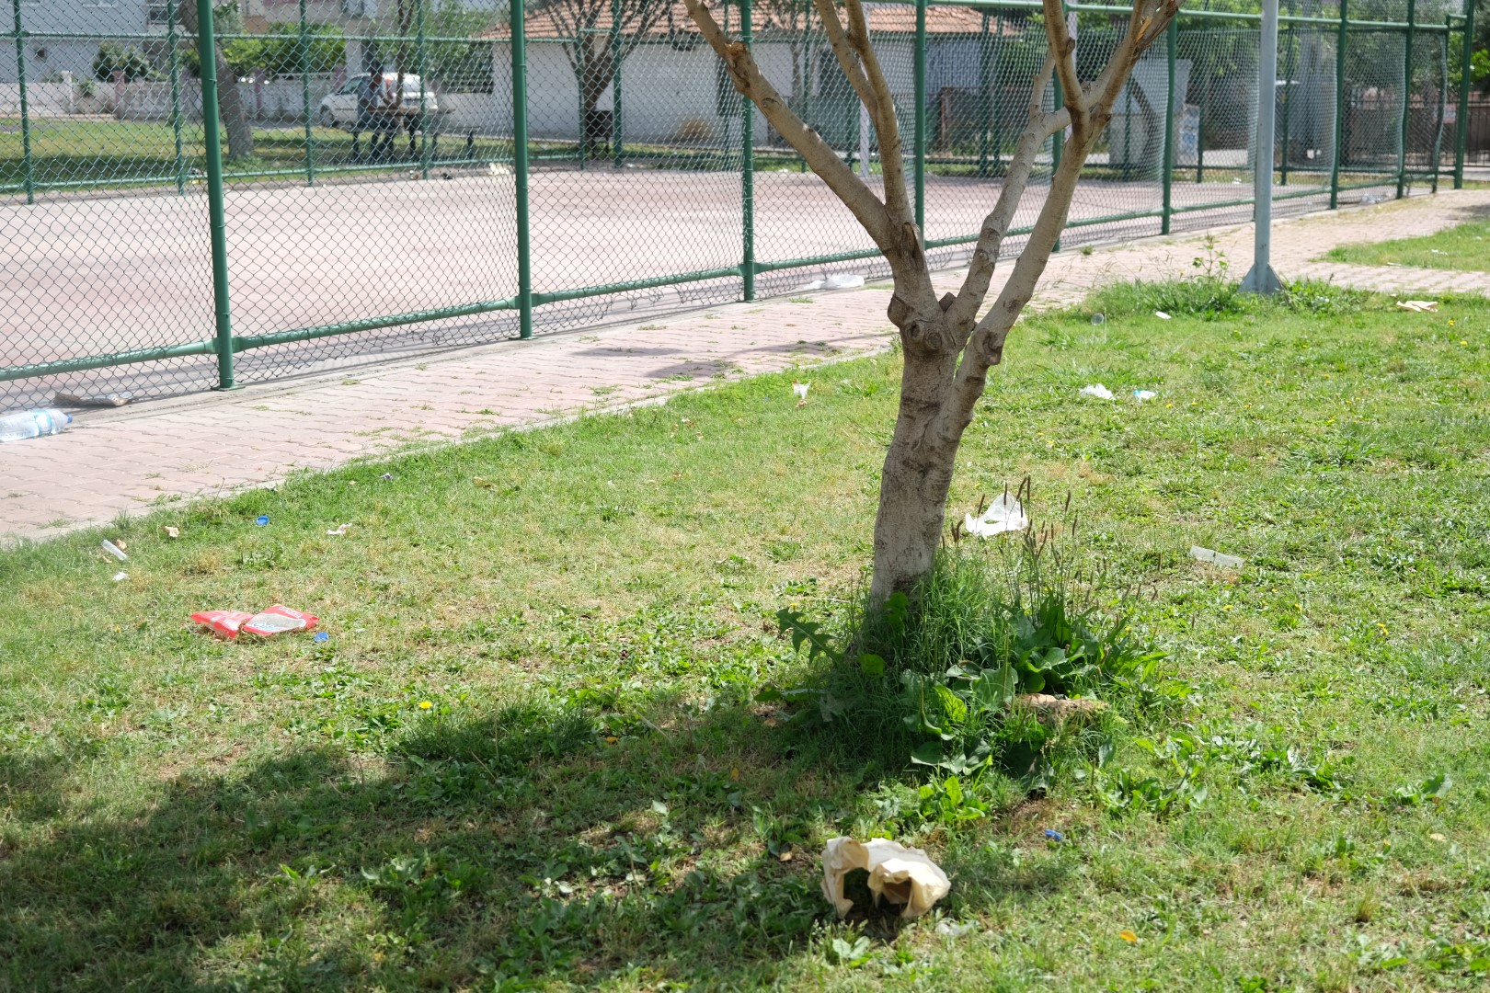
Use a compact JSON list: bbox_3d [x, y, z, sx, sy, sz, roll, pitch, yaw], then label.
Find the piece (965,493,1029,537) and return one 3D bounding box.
[{"bbox_3d":[0.759,0.060,5.732,0.200,0.085,0.220,1,12,7],"label":"piece"}]

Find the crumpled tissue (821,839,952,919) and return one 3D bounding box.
[{"bbox_3d":[0.231,0.631,3.137,0.205,0.090,0.140,1,12,6],"label":"crumpled tissue"}]

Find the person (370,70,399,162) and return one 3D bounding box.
[{"bbox_3d":[-5.694,-5.970,29.800,0.720,1.380,0.520,-2,12,-10],"label":"person"}]

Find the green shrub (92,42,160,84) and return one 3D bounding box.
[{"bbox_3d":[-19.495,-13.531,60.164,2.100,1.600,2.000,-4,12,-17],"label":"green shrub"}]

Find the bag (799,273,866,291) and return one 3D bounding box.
[{"bbox_3d":[0.565,-1.377,12.235,0.430,0.090,0.220,0,12,0],"label":"bag"}]

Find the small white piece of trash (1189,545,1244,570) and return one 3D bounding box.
[{"bbox_3d":[1.323,0.170,5.335,0.075,0.030,0.170,-10,15,-39],"label":"small white piece of trash"}]

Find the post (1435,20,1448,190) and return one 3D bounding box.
[{"bbox_3d":[7.897,-4.437,21.608,0.060,1.970,0.060,8,15,36],"label":"post"}]

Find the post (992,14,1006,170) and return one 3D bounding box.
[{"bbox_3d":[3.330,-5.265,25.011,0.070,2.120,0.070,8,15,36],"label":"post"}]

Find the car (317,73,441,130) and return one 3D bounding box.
[{"bbox_3d":[-9.984,-10.799,52.000,3.800,1.480,1.650,11,16,43],"label":"car"}]

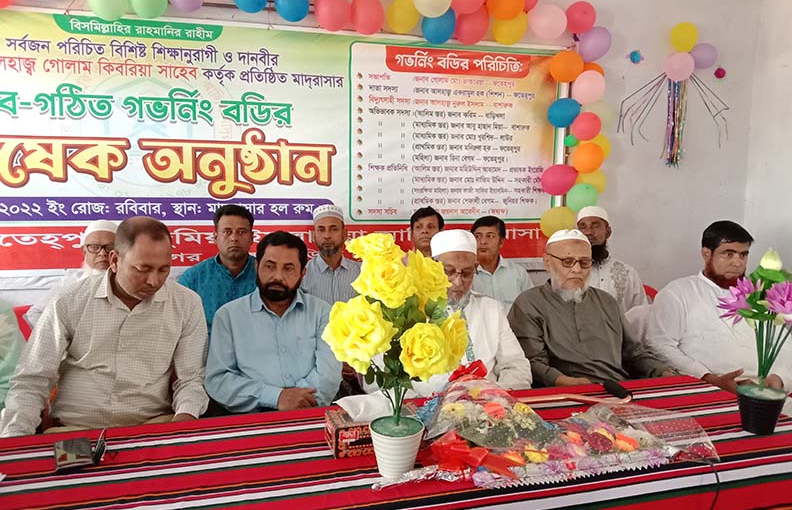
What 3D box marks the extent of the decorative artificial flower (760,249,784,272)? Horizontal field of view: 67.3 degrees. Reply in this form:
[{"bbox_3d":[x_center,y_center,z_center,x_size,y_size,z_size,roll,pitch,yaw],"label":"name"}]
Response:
[{"bbox_3d":[1.013,0.015,1.600,0.058,0.064,0.058,4,8,24],"label":"decorative artificial flower"}]

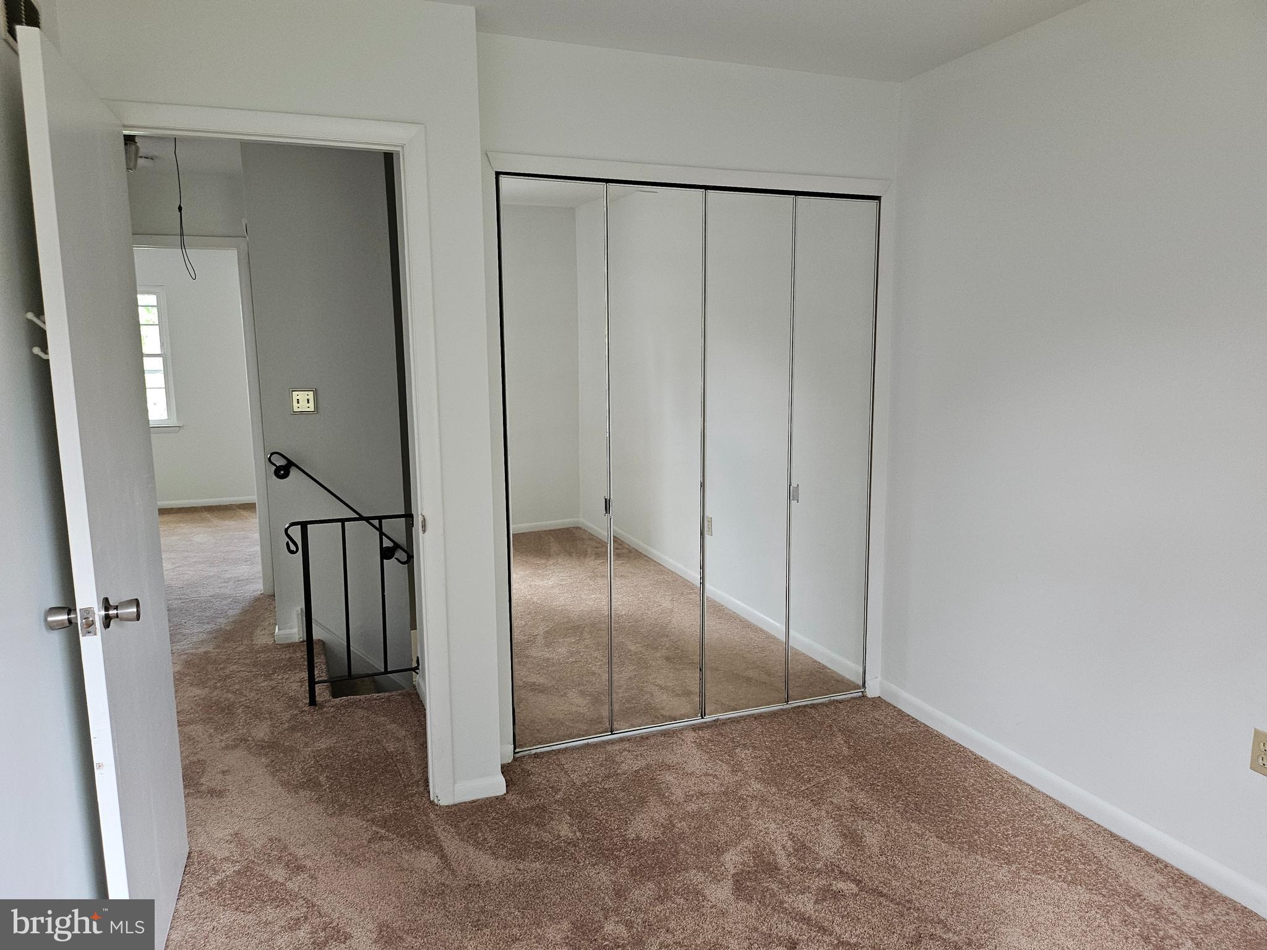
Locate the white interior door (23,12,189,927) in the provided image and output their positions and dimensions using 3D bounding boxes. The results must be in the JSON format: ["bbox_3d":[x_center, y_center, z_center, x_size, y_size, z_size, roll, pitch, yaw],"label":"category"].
[{"bbox_3d":[-1.210,0.144,2.081,0.035,2.030,0.748,-4,9,-19],"label":"white interior door"}]

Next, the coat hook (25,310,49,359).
[{"bbox_3d":[-1.194,-0.284,1.799,0.073,0.097,0.028,-4,9,-19],"label":"coat hook"}]

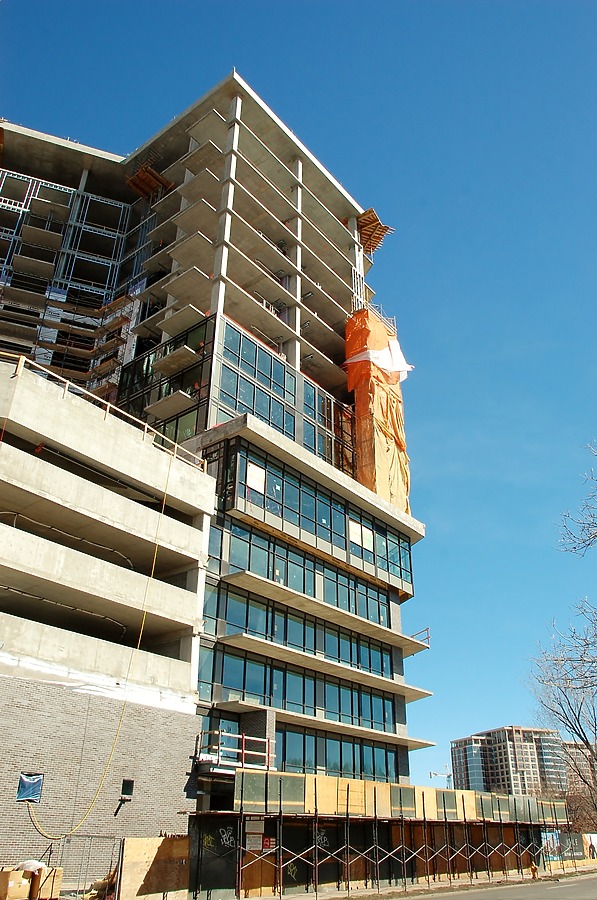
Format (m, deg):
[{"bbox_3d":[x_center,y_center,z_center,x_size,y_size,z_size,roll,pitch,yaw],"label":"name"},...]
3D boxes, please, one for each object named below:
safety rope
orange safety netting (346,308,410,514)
[{"bbox_3d":[-7.420,6.298,27.257,0.250,16.300,4.250,-23,-38,33],"label":"safety rope"},{"bbox_3d":[6.398,-2.616,55.390,2.500,19.600,4.900,-23,-38,33],"label":"orange safety netting"}]

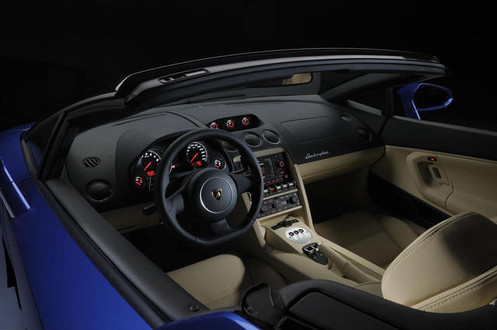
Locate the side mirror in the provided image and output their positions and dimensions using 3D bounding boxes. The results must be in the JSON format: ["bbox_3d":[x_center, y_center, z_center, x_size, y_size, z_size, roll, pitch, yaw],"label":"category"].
[{"bbox_3d":[0.830,-0.288,2.331,0.220,0.180,0.165,-8,18,-18],"label":"side mirror"}]

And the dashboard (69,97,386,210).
[{"bbox_3d":[-0.046,-0.102,2.057,1.340,0.265,0.570,-12,20,-29],"label":"dashboard"}]

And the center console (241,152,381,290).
[{"bbox_3d":[0.234,0.205,1.684,0.260,0.365,0.700,-12,20,-29],"label":"center console"}]

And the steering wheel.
[{"bbox_3d":[-0.119,0.067,1.532,0.360,0.350,0.090,-12,-3,-29],"label":"steering wheel"}]

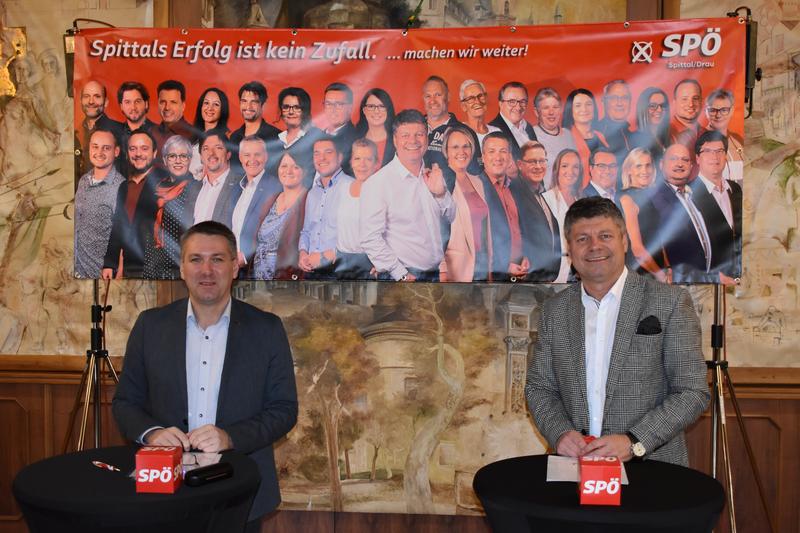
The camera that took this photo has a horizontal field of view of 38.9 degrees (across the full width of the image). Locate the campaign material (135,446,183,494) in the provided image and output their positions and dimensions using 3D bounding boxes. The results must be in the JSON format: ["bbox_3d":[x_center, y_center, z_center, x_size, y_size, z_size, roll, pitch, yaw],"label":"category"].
[{"bbox_3d":[-0.632,0.530,2.960,0.100,0.100,0.100,0,3,-2],"label":"campaign material"}]

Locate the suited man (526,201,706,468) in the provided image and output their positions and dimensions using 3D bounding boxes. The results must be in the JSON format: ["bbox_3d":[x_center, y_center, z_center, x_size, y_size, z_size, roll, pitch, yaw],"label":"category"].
[{"bbox_3d":[0.660,0.711,3.455,0.560,1.839,0.450,1,3,24],"label":"suited man"}]

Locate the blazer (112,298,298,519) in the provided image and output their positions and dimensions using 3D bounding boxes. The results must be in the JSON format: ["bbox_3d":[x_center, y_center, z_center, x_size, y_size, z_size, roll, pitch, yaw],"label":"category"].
[{"bbox_3d":[-0.590,0.452,3.524,0.560,0.729,0.410,0,3,-3],"label":"blazer"}]

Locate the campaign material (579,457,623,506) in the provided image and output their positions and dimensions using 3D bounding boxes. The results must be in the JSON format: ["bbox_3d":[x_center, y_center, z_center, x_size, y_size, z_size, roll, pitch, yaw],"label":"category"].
[{"bbox_3d":[0.509,0.546,2.891,0.100,0.100,0.100,0,3,6],"label":"campaign material"}]

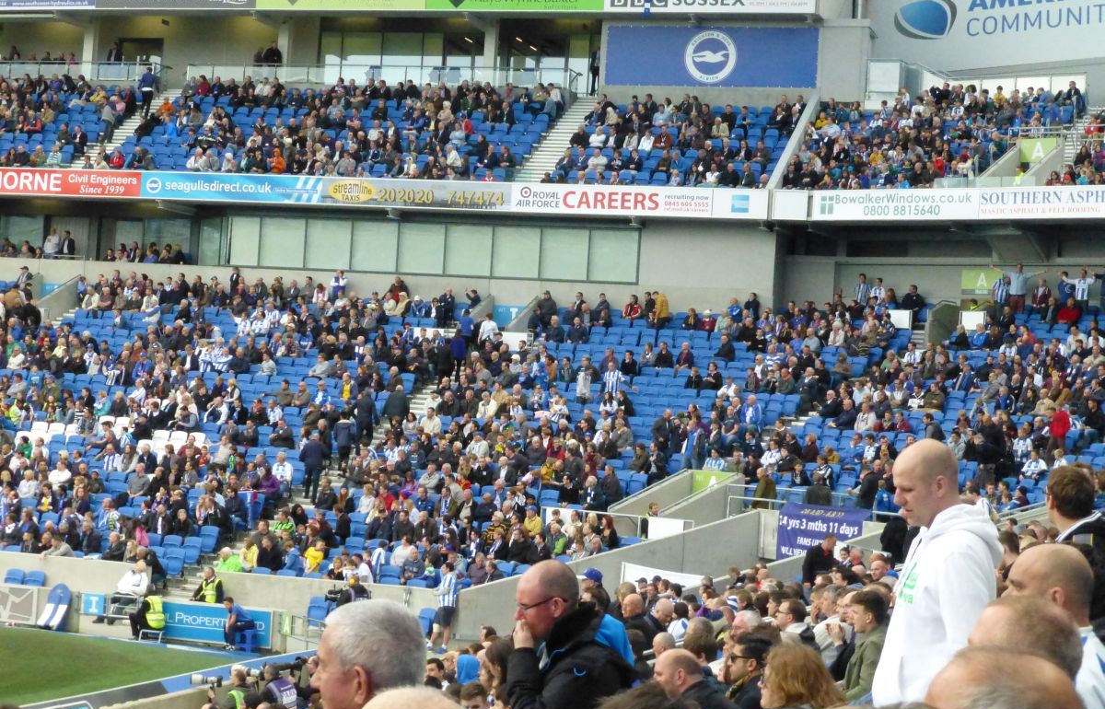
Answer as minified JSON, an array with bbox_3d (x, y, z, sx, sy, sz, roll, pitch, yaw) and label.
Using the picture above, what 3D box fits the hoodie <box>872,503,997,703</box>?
[{"bbox_3d":[1.164,0.800,6.750,0.380,0.690,0.560,4,-1,-15],"label":"hoodie"}]

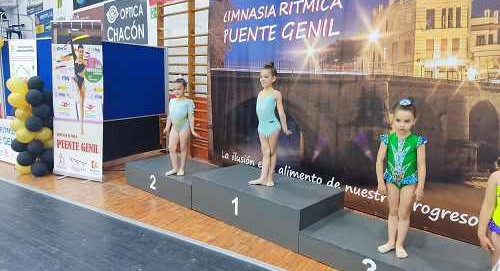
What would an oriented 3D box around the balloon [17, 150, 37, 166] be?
[{"bbox_3d":[-2.961,0.309,4.790,0.215,0.205,0.220,-3,10,-32],"label":"balloon"}]

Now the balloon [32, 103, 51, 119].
[{"bbox_3d":[-2.809,-0.334,4.877,0.230,0.235,0.230,-2,9,-20],"label":"balloon"}]

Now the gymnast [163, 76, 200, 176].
[{"bbox_3d":[-0.821,-0.107,4.160,0.380,1.120,0.260,6,10,28],"label":"gymnast"}]

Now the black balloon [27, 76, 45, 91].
[{"bbox_3d":[-2.812,-0.678,4.760,0.200,0.210,0.220,-3,10,-30],"label":"black balloon"}]

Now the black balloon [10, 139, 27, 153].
[{"bbox_3d":[-3.092,0.137,4.850,0.210,0.200,0.220,-3,10,-33],"label":"black balloon"}]

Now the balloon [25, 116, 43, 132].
[{"bbox_3d":[-2.838,-0.148,4.760,0.210,0.210,0.220,-3,10,-31],"label":"balloon"}]

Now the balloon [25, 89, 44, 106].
[{"bbox_3d":[-2.891,-0.508,4.851,0.230,0.235,0.230,-2,9,-20],"label":"balloon"}]

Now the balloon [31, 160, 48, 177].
[{"bbox_3d":[-2.834,0.455,4.860,0.205,0.215,0.220,-3,10,-30],"label":"balloon"}]

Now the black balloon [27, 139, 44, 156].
[{"bbox_3d":[-2.841,0.160,4.800,0.205,0.210,0.220,-3,10,-31],"label":"black balloon"}]

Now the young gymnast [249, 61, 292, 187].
[{"bbox_3d":[0.190,-0.108,3.527,0.440,1.200,0.270,9,11,41],"label":"young gymnast"}]

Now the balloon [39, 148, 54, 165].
[{"bbox_3d":[-2.865,0.296,5.096,0.230,0.235,0.230,-2,9,-20],"label":"balloon"}]

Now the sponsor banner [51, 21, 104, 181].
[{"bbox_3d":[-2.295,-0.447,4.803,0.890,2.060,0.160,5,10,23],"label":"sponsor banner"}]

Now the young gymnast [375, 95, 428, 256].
[{"bbox_3d":[1.073,0.293,2.526,0.340,1.112,0.240,7,10,32],"label":"young gymnast"}]

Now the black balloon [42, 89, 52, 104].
[{"bbox_3d":[-2.808,-0.528,5.019,0.230,0.235,0.230,-2,9,-20],"label":"black balloon"}]

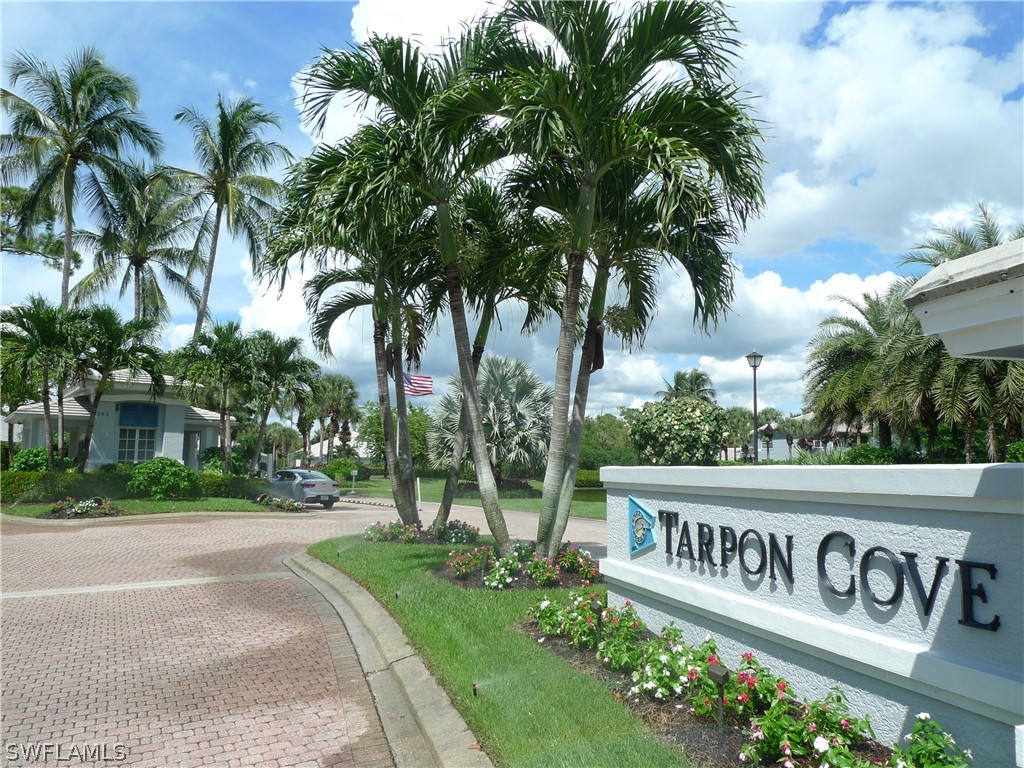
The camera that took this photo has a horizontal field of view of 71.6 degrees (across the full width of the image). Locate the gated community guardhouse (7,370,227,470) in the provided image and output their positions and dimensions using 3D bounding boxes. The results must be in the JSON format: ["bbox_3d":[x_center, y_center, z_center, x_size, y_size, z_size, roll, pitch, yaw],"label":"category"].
[{"bbox_3d":[-15.908,1.926,28.561,7.600,5.200,6.100,6,-9,-42],"label":"gated community guardhouse"}]

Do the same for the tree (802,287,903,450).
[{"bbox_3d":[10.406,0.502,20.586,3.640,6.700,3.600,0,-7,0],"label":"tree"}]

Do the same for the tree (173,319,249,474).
[{"bbox_3d":[-12.305,0.972,28.889,3.080,7.240,3.000,0,-7,0],"label":"tree"}]

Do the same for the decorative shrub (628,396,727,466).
[{"bbox_3d":[5.740,2.419,24.689,3.400,3.900,3.300,0,-7,0],"label":"decorative shrub"}]

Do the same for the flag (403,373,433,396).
[{"bbox_3d":[-5.525,0.028,41.289,1.920,1.410,0.400,1,-7,-8],"label":"flag"}]

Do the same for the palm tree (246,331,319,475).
[{"bbox_3d":[-9.539,1.190,29.367,3.040,6.920,3.000,0,-7,0],"label":"palm tree"}]

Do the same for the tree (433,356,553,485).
[{"bbox_3d":[-1.079,2.159,36.293,6.200,7.000,6.000,0,-7,0],"label":"tree"}]

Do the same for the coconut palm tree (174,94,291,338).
[{"bbox_3d":[-14.382,-4.581,35.761,6.200,20.000,6.000,0,-7,0],"label":"coconut palm tree"}]

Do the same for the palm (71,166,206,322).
[{"bbox_3d":[-19.616,-3.085,36.626,7.270,17.230,6.600,0,-7,0],"label":"palm"}]

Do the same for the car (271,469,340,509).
[{"bbox_3d":[-8.366,3.978,27.118,4.400,1.450,1.730,-6,-9,45],"label":"car"}]

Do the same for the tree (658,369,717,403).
[{"bbox_3d":[14.286,3.504,57.990,4.900,9.500,4.900,0,-7,0],"label":"tree"}]

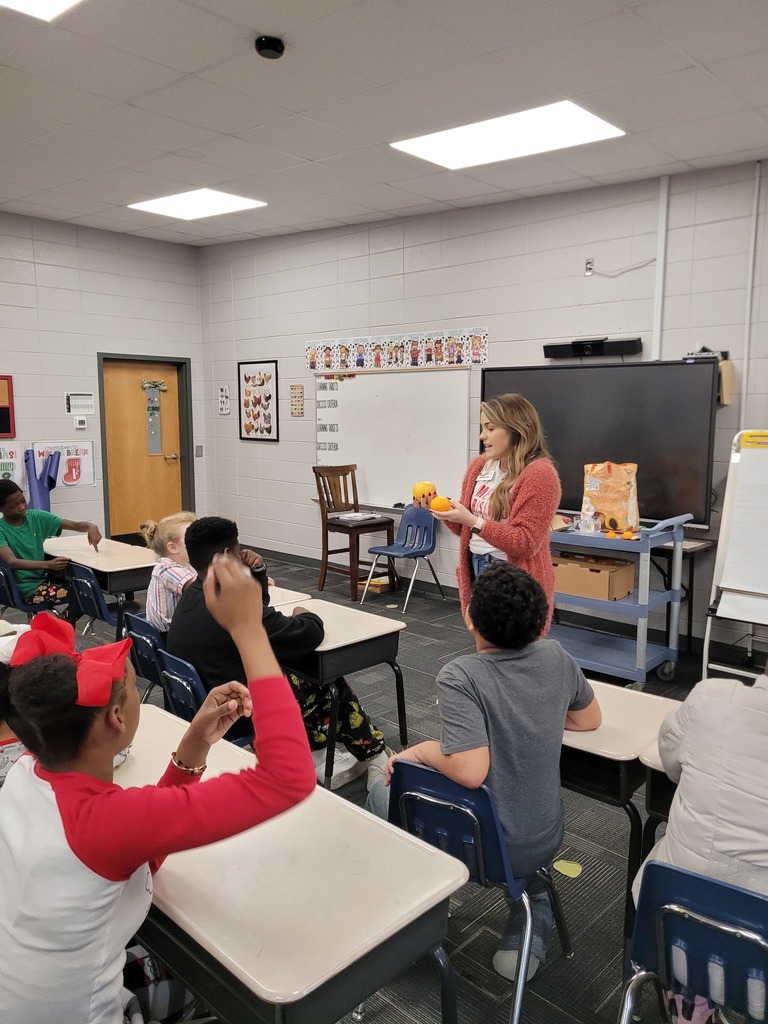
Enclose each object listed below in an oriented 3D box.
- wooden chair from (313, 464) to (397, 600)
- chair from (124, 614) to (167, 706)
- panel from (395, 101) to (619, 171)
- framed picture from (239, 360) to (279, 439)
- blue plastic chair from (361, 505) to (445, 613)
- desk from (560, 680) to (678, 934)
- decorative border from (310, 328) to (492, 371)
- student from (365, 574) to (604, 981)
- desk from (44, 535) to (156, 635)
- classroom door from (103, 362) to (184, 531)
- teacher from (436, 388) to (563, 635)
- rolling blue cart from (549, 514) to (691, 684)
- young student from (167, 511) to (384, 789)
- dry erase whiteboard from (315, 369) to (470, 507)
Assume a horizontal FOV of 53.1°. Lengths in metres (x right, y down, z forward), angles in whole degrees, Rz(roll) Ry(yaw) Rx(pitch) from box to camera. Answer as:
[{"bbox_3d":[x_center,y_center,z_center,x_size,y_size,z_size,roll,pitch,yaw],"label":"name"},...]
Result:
[{"bbox_3d":[-0.233,0.147,6.505,0.500,1.050,0.540,-6,10,-42],"label":"wooden chair"},{"bbox_3d":[-0.805,0.747,3.175,0.440,0.690,0.520,7,10,43],"label":"chair"},{"bbox_3d":[0.652,-2.070,4.232,1.200,0.050,0.600,12,13,43],"label":"panel"},{"bbox_3d":[-1.286,-1.122,7.806,0.645,0.800,0.025,7,10,43],"label":"framed picture"},{"bbox_3d":[0.168,0.347,6.096,0.460,0.755,0.550,7,10,43],"label":"blue plastic chair"},{"bbox_3d":[0.541,0.886,2.332,0.610,0.645,0.465,7,10,41],"label":"desk"},{"bbox_3d":[0.026,-1.361,6.512,2.110,0.270,0.010,7,10,43],"label":"decorative border"},{"bbox_3d":[0.270,0.687,2.001,0.580,1.120,0.620,-1,7,-12],"label":"student"},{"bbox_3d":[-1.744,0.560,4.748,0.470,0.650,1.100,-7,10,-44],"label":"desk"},{"bbox_3d":[-2.543,-0.577,8.198,0.050,2.030,0.920,7,10,43],"label":"classroom door"},{"bbox_3d":[0.440,0.330,2.997,0.480,1.580,0.480,-4,9,-34],"label":"teacher"},{"bbox_3d":[1.159,0.463,4.461,1.020,0.960,0.540,7,9,40],"label":"rolling blue cart"},{"bbox_3d":[-0.390,0.562,2.852,0.880,1.140,0.530,-5,9,-38],"label":"young student"},{"bbox_3d":[-0.014,-0.606,6.613,1.840,1.210,0.050,7,10,43],"label":"dry erase whiteboard"}]

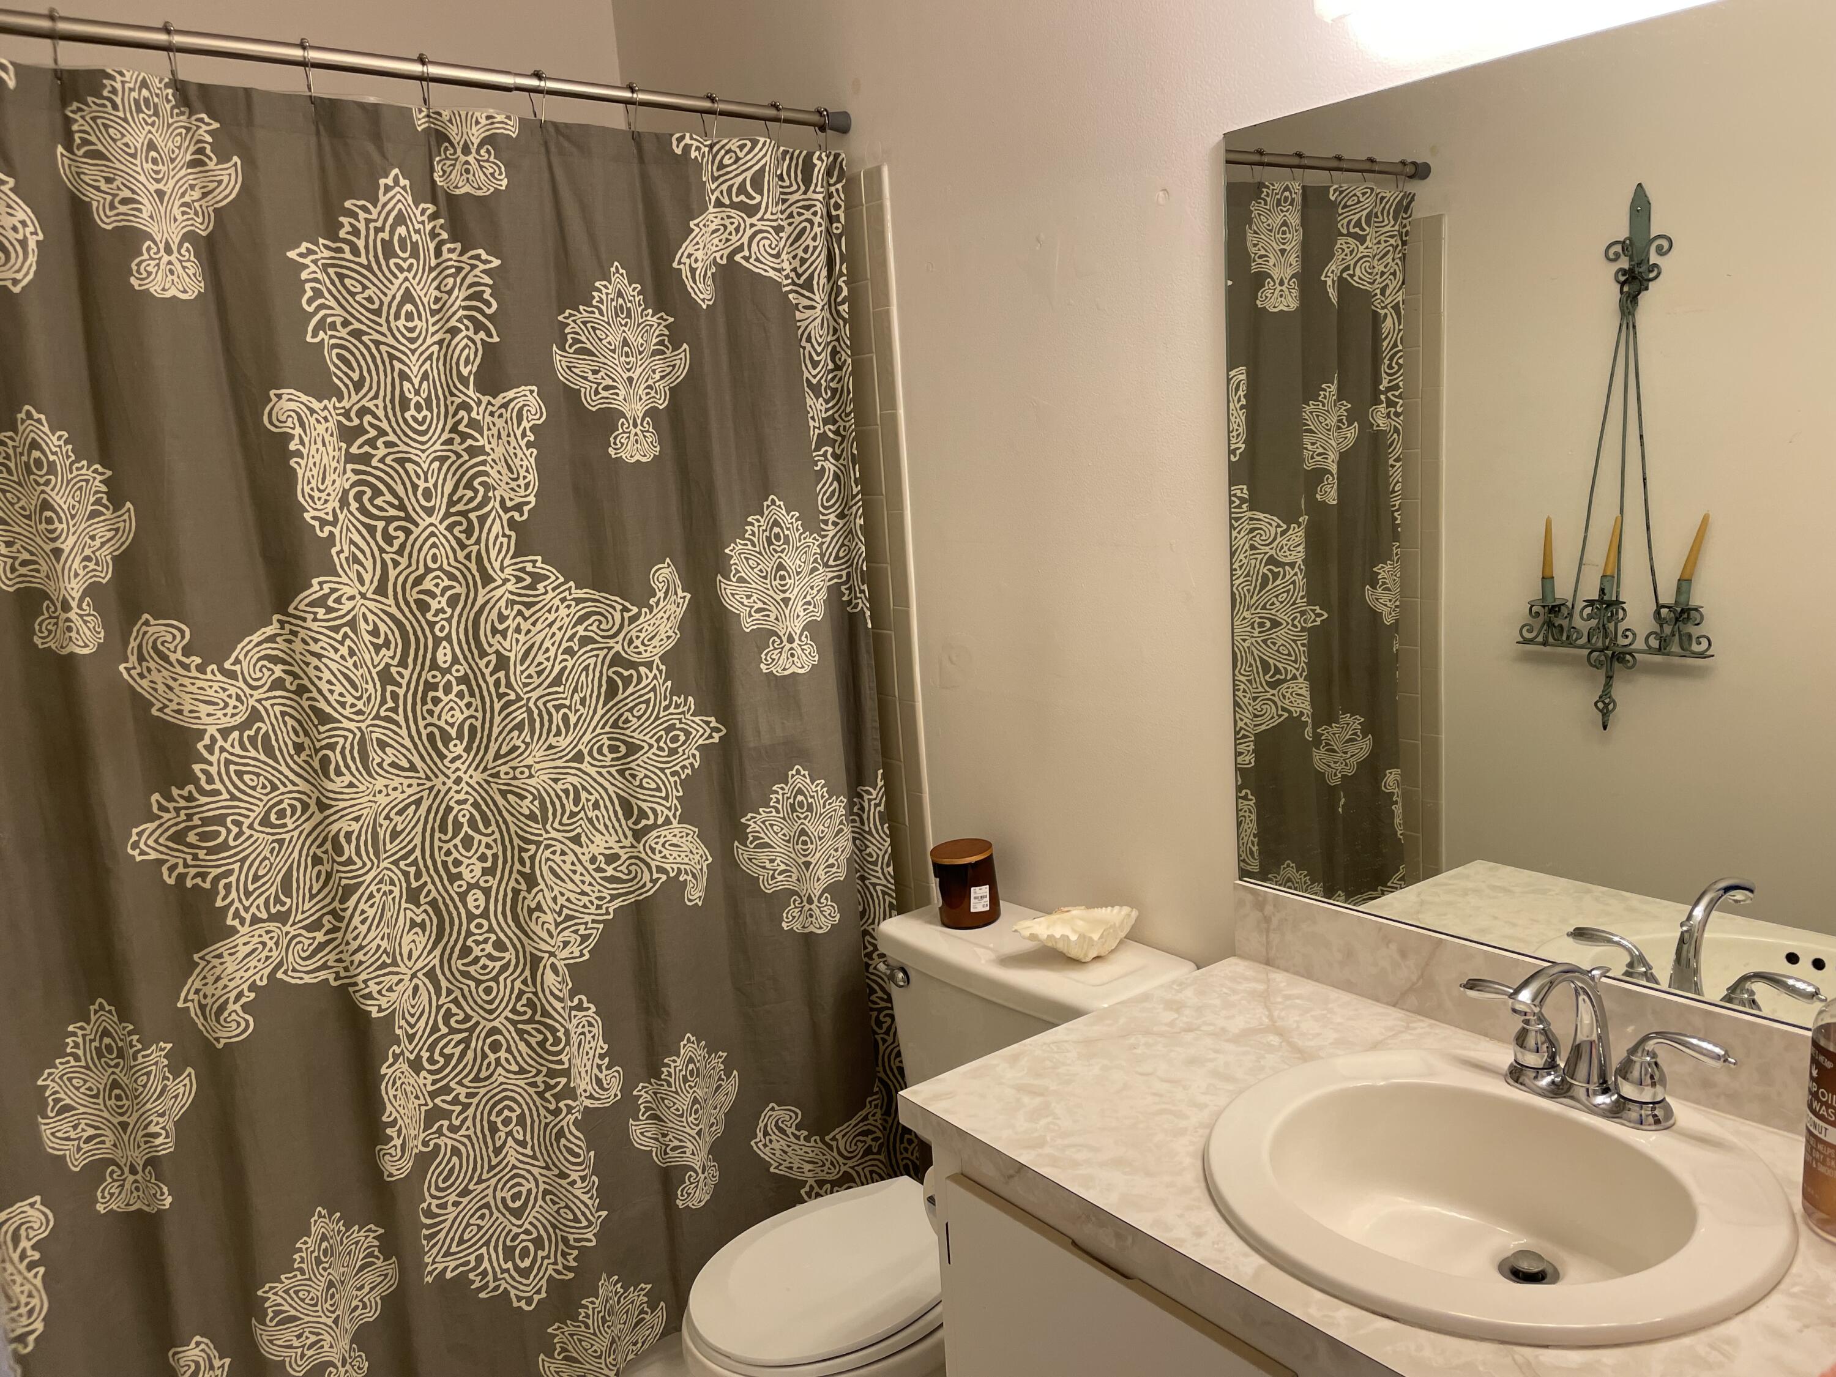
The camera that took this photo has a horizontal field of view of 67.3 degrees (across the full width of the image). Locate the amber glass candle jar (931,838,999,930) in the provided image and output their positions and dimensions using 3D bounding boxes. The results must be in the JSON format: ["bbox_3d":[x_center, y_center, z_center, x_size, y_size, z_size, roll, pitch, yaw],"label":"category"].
[{"bbox_3d":[0.071,0.289,2.035,0.091,0.108,0.091,-6,11,1],"label":"amber glass candle jar"}]

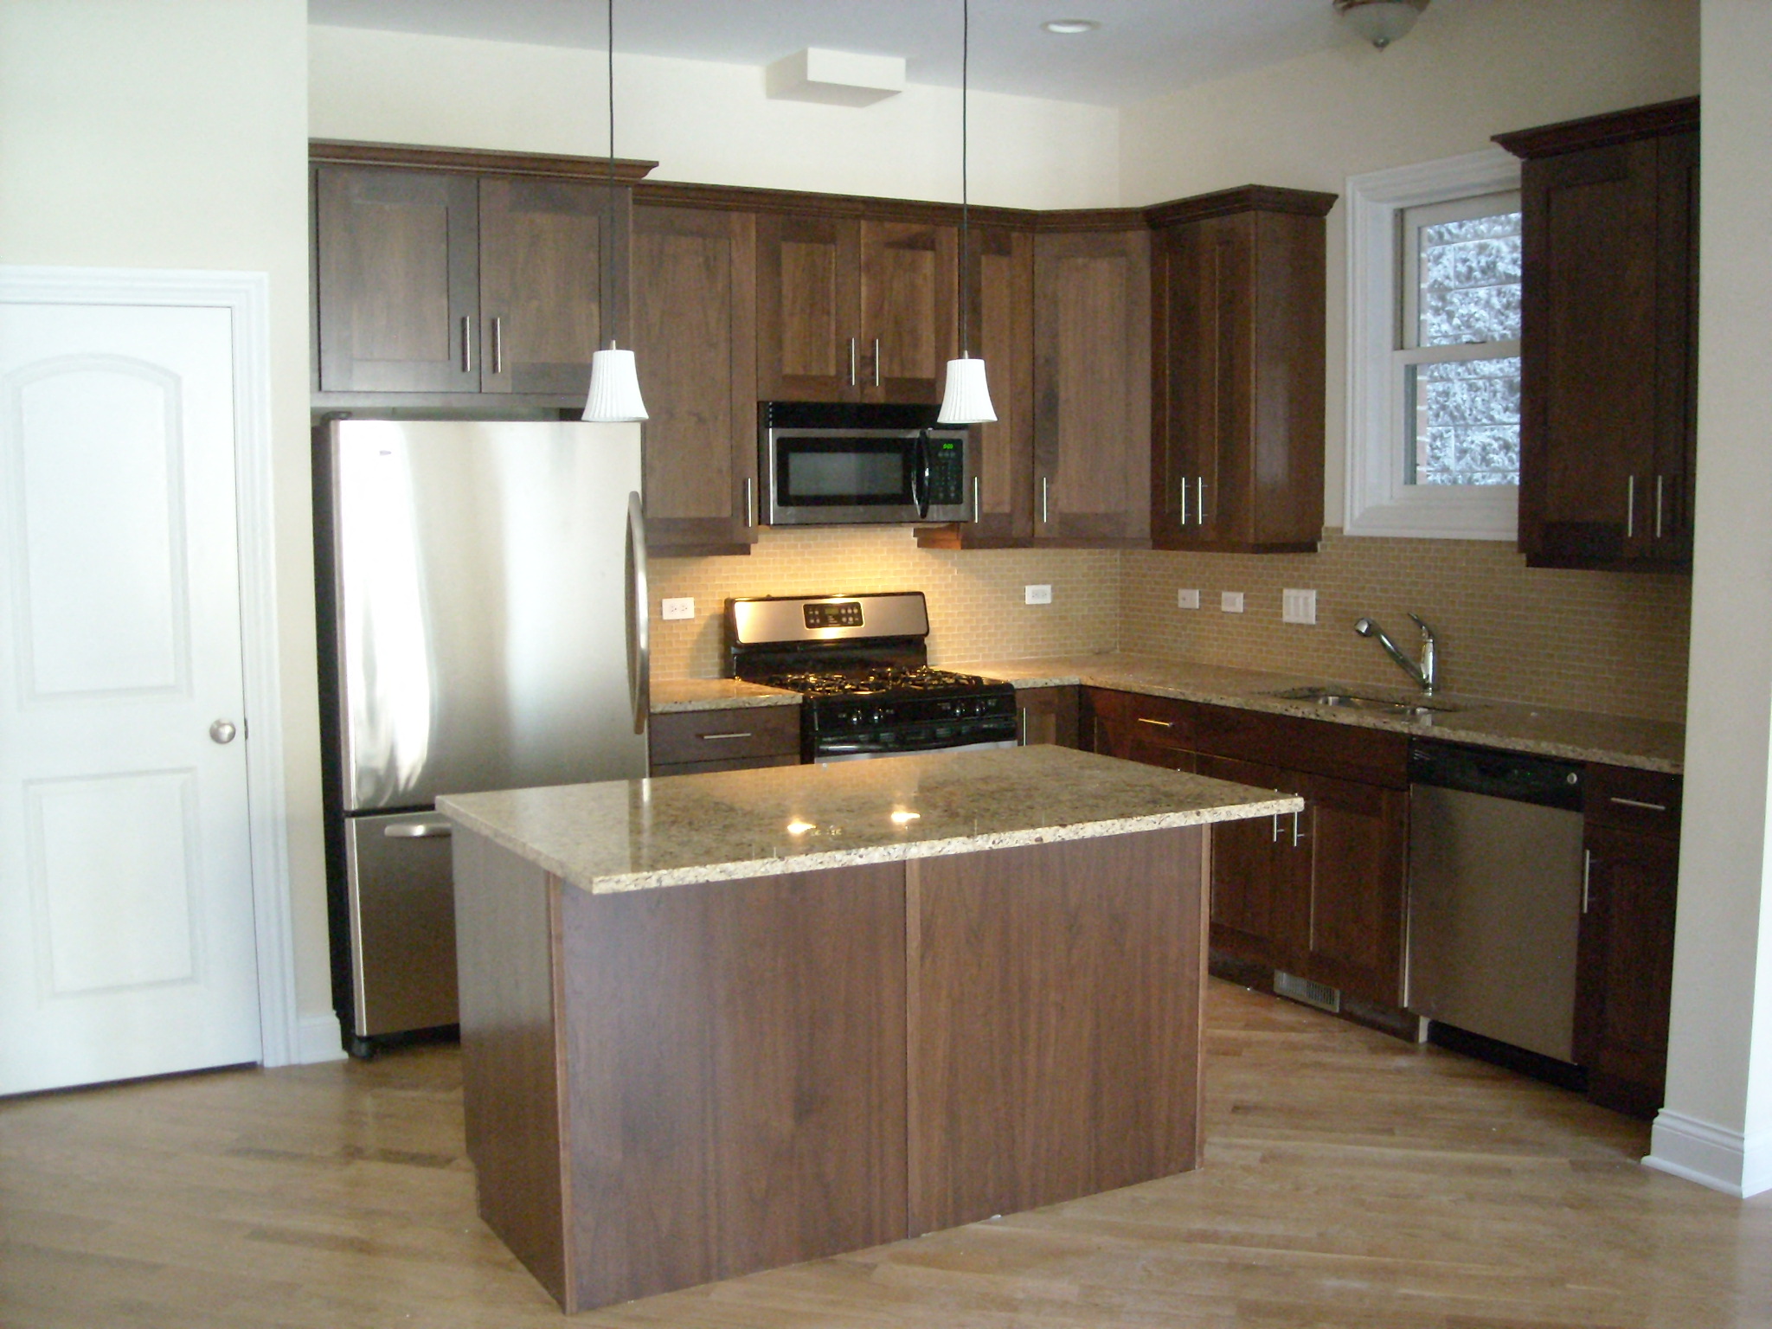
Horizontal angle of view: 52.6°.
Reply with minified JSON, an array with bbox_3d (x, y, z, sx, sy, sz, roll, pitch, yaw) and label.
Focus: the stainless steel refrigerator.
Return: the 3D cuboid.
[{"bbox_3d":[-1.248,0.167,5.305,0.870,1.749,0.835,-3,6,-29],"label":"stainless steel refrigerator"}]

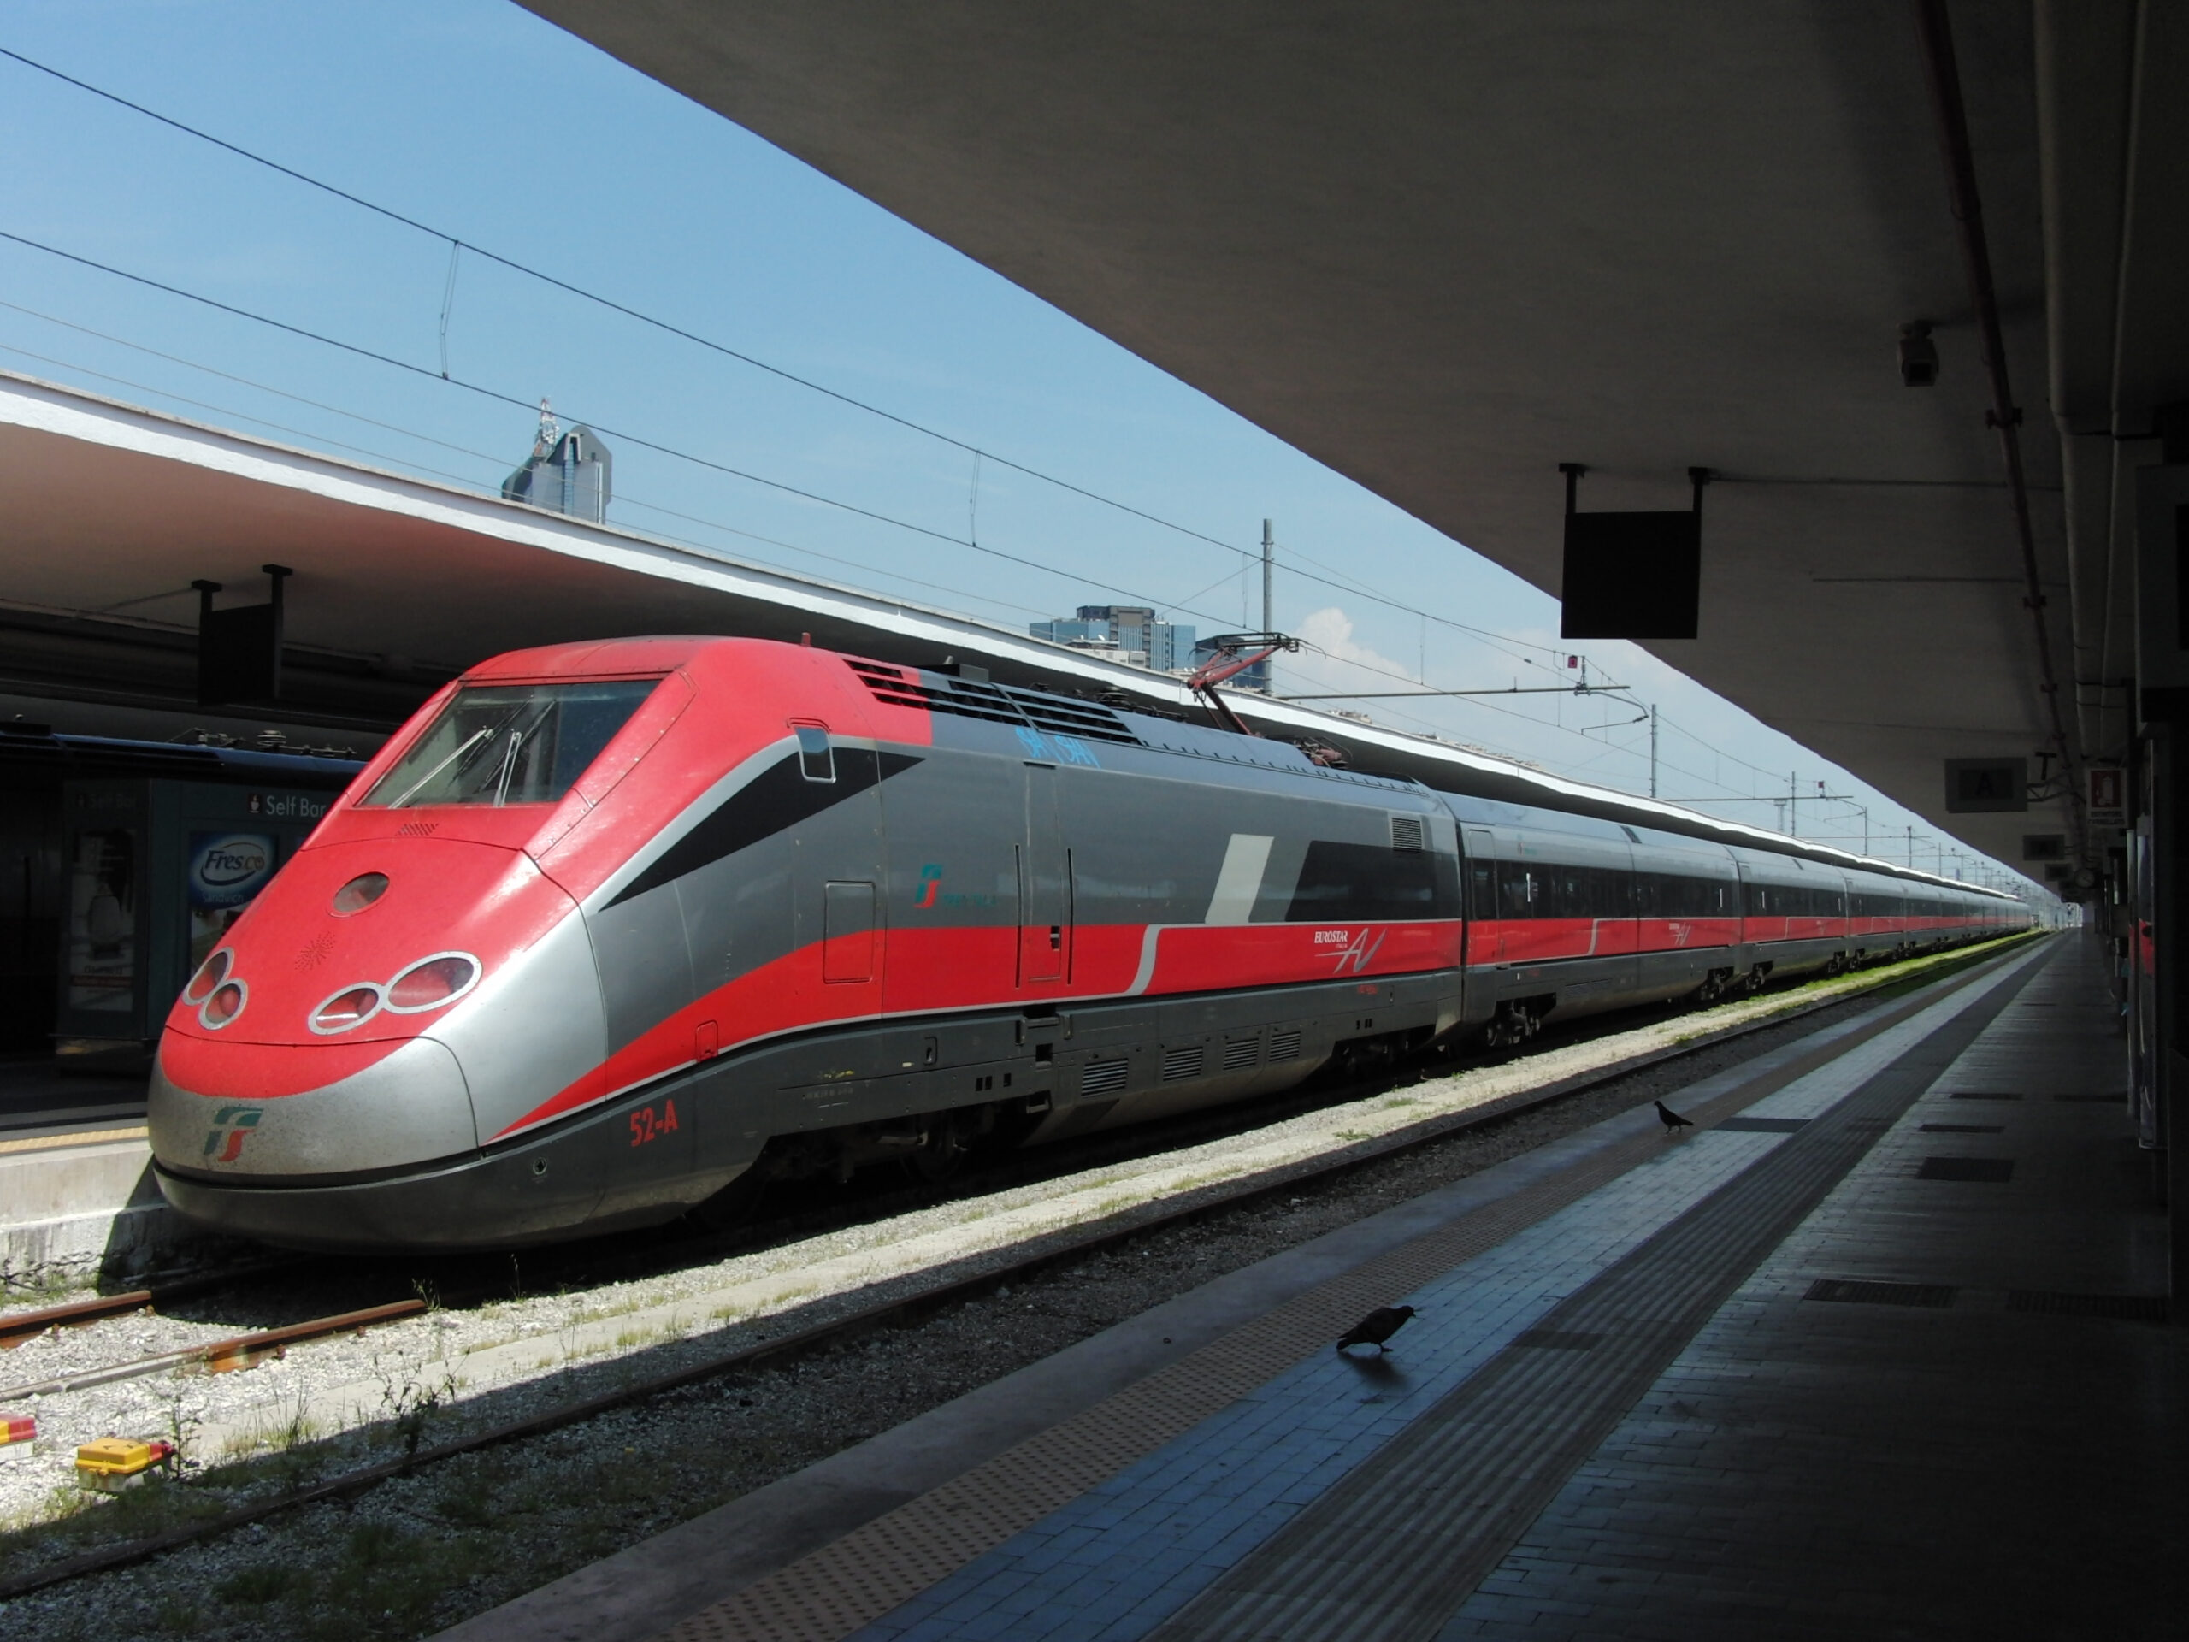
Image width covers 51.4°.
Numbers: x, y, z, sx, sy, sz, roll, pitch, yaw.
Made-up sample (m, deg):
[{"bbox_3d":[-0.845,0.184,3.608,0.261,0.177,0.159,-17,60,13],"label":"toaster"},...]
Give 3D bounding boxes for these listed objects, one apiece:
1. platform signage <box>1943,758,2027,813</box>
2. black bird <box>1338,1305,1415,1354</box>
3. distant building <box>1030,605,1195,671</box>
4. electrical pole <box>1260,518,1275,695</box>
[{"bbox_3d":[7.702,-0.304,19.664,0.650,0.470,0.140,-1,-3,24],"label":"platform signage"},{"bbox_3d":[1.051,1.891,8.477,0.295,0.170,0.110,1,-2,-13],"label":"black bird"},{"bbox_3d":[7.138,-22.985,902.457,48.000,124.800,46.000,2,-3,-34],"label":"distant building"},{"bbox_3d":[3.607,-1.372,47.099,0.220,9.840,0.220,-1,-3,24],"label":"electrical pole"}]

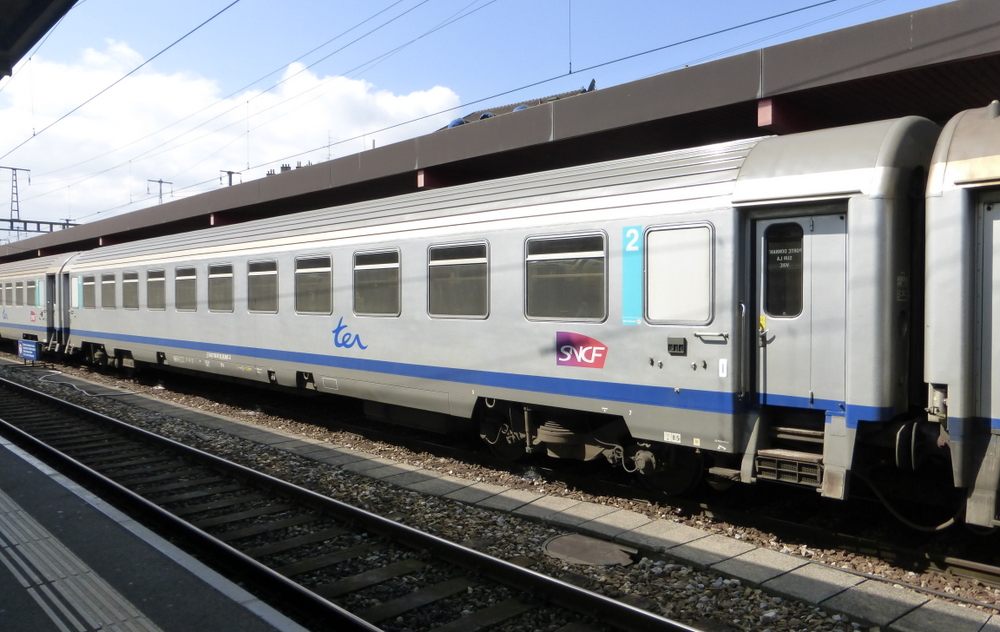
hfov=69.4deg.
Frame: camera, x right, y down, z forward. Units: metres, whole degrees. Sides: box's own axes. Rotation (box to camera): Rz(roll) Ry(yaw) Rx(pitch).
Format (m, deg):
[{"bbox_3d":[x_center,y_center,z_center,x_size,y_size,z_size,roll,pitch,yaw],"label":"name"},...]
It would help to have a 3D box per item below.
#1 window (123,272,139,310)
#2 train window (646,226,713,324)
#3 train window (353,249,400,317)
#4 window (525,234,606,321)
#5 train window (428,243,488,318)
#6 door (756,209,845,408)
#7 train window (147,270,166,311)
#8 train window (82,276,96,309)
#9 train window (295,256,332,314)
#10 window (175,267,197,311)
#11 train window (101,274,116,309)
[{"bbox_3d":[-9.796,-0.655,19.170,0.070,0.975,1.250,-1,2,-44],"label":"window"},{"bbox_3d":[1.815,-0.415,7.334,0.070,0.970,0.780,-1,2,-44],"label":"train window"},{"bbox_3d":[-1.897,-0.495,11.119,0.070,0.975,1.250,-1,2,-44],"label":"train window"},{"bbox_3d":[0.735,-0.442,8.435,0.070,0.975,1.250,-1,2,-44],"label":"window"},{"bbox_3d":[-0.581,-0.469,9.777,0.070,0.975,1.250,-1,2,-44],"label":"train window"},{"bbox_3d":[2.739,-0.033,6.600,0.070,1.710,0.830,-1,2,-44],"label":"door"},{"bbox_3d":[-8.480,-0.628,17.828,0.070,0.975,1.250,-1,2,-44],"label":"train window"},{"bbox_3d":[-12.429,-0.708,21.854,0.070,0.975,1.250,-1,2,-44],"label":"train window"},{"bbox_3d":[-3.214,-0.522,12.461,0.070,0.975,1.250,-1,2,-44],"label":"train window"},{"bbox_3d":[-7.163,-0.601,16.486,0.070,0.975,1.250,-1,2,-44],"label":"window"},{"bbox_3d":[-11.113,-0.681,20.512,0.070,0.975,1.250,-1,2,-44],"label":"train window"}]

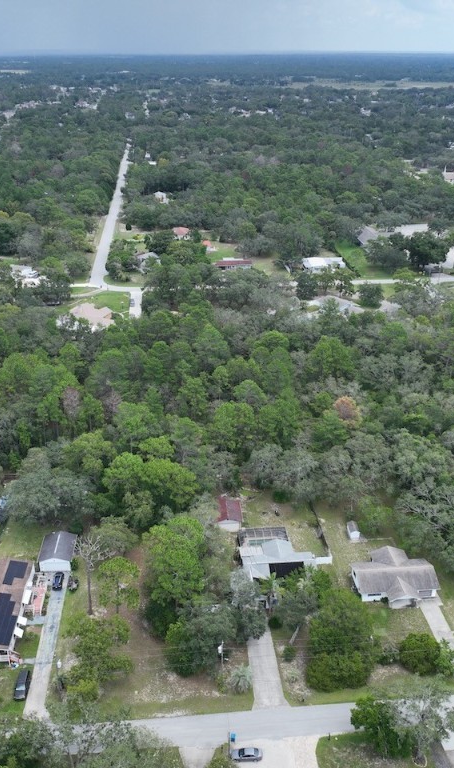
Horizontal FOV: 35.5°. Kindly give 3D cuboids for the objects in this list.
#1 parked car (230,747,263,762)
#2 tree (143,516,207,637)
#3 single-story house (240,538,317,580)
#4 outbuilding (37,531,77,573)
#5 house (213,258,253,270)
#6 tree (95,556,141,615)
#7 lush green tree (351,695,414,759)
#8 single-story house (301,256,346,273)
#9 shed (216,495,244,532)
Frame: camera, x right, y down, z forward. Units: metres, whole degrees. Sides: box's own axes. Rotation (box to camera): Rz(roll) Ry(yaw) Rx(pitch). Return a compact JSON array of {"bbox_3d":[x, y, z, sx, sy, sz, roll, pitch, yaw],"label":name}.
[{"bbox_3d":[2.980,54.669,104.969,4.720,1.450,1.830,-2,25,-4],"label":"parked car"},{"bbox_3d":[-9.000,34.294,125.155,11.000,21.500,11.500,-2,25,-5],"label":"tree"},{"bbox_3d":[10.000,35.953,141.733,14.800,4.400,11.800,-2,25,-5],"label":"single-story house"},{"bbox_3d":[-34.499,34.385,145.612,6.300,3.400,8.500,-1,25,-3],"label":"outbuilding"},{"bbox_3d":[3.400,-56.939,338.525,17.300,3.700,9.000,-3,26,-7],"label":"house"},{"bbox_3d":[-19.200,37.433,128.512,7.600,12.500,7.600,0,25,0],"label":"tree"},{"bbox_3d":[22.600,50.968,104.593,8.600,8.800,8.600,-2,25,-5],"label":"lush green tree"},{"bbox_3d":[46.100,-56.813,338.142,19.000,3.800,12.500,-3,25,-5],"label":"single-story house"},{"bbox_3d":[0.300,28.837,157.705,5.000,3.100,8.000,-1,25,-3],"label":"shed"}]

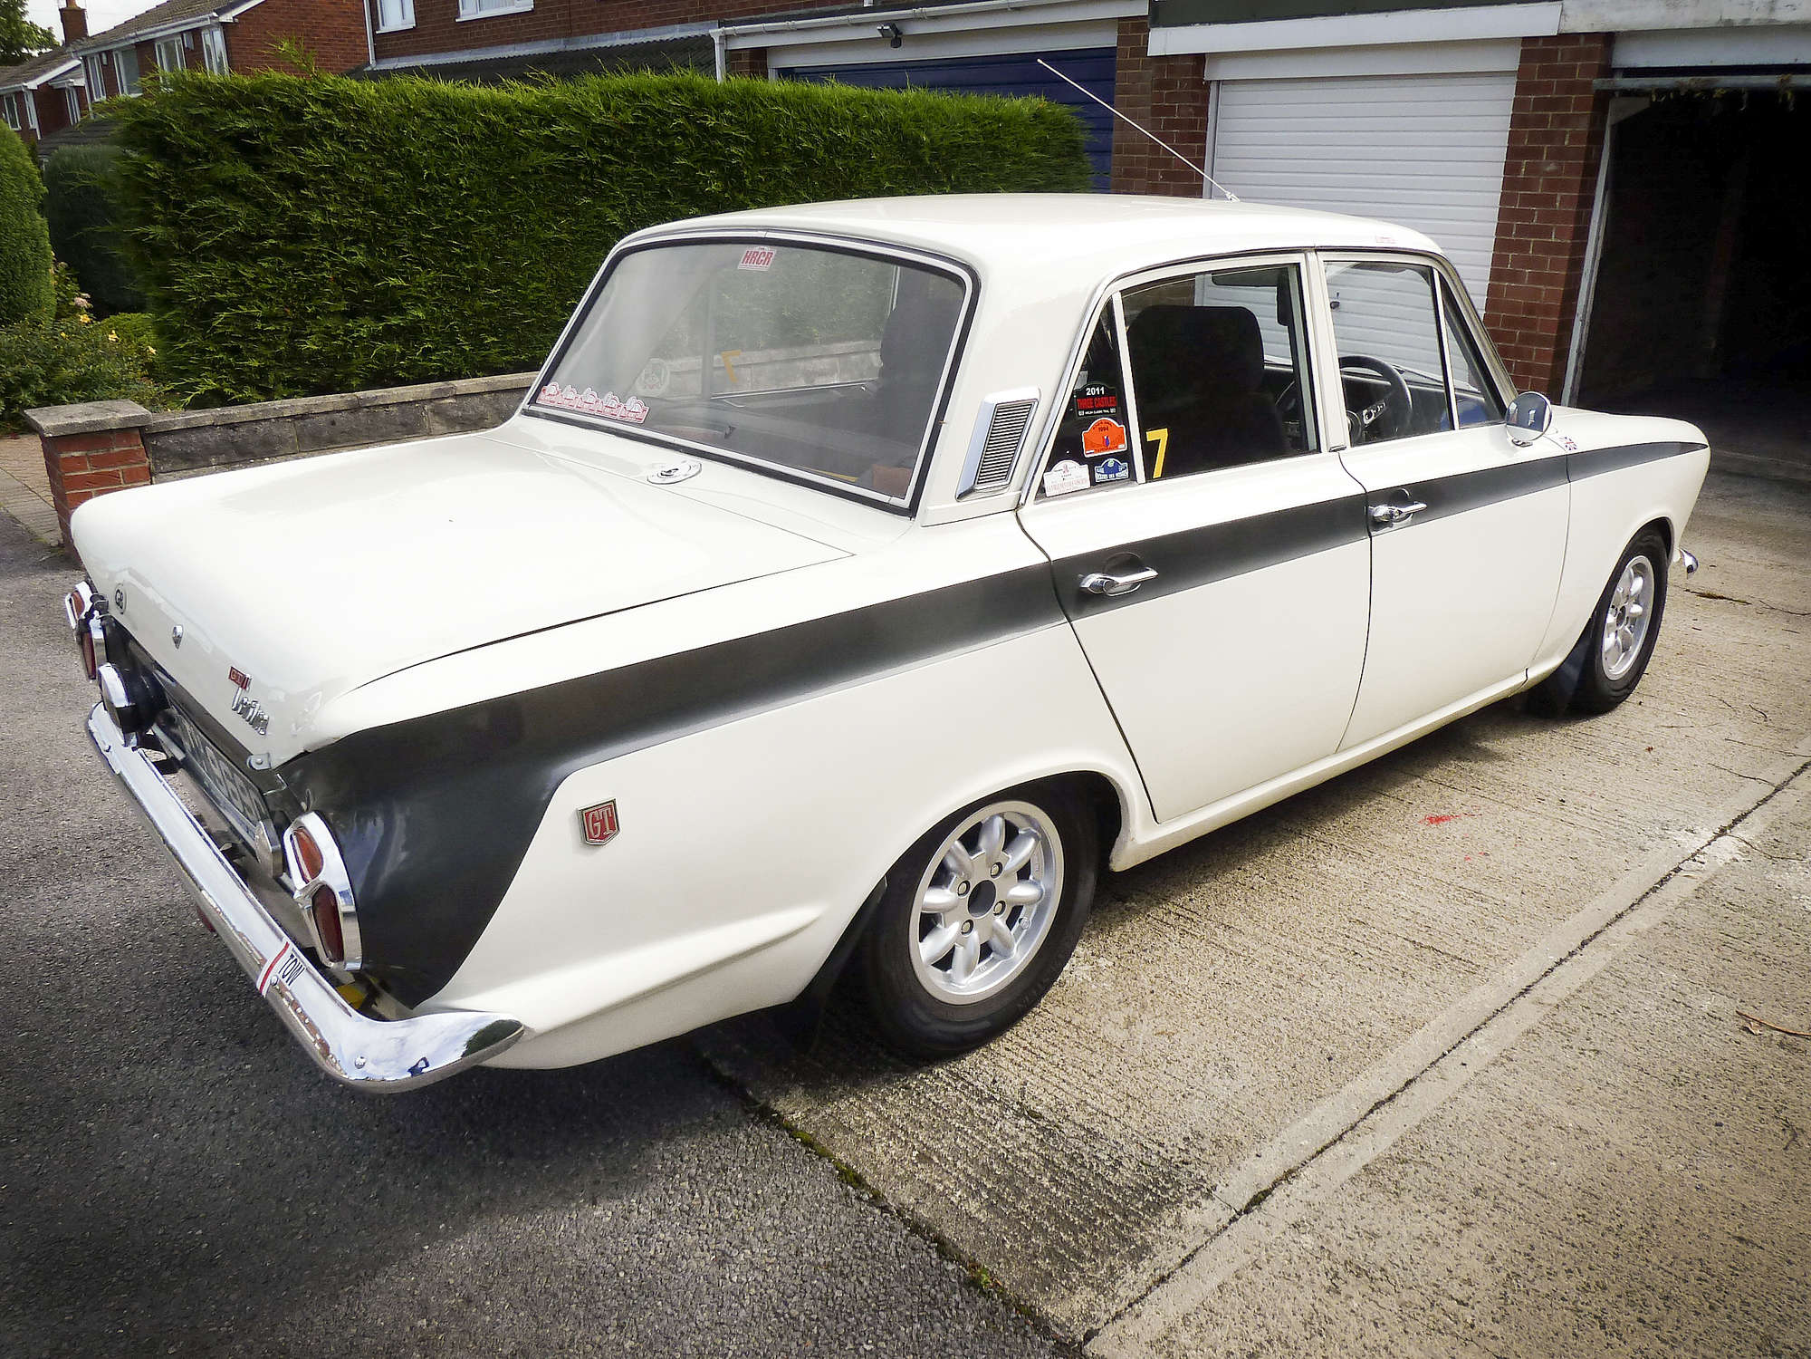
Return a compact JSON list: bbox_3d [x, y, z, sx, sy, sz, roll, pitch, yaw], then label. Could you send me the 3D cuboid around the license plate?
[{"bbox_3d":[-1.065,0.149,2.026,0.020,0.116,0.525,-16,25,-38],"label":"license plate"}]

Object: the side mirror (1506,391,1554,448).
[{"bbox_3d":[1.361,-0.564,2.839,0.061,0.126,0.109,-13,23,-33],"label":"side mirror"}]

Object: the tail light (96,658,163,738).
[{"bbox_3d":[-1.252,0.025,2.137,0.085,0.120,0.120,-16,26,-39],"label":"tail light"}]

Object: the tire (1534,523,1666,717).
[{"bbox_3d":[2.004,-0.197,3.774,0.581,0.581,0.182,-17,25,-40],"label":"tire"}]

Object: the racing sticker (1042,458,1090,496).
[{"bbox_3d":[0.256,-0.320,2.062,0.103,0.051,0.003,-16,10,-38],"label":"racing sticker"}]

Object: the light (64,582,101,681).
[{"bbox_3d":[-1.538,-0.087,2.455,0.061,0.192,0.187,-16,25,-38],"label":"light"}]

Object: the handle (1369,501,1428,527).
[{"bbox_3d":[0.970,-0.325,2.576,0.197,0.036,0.049,-16,25,-38],"label":"handle"}]

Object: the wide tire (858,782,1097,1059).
[{"bbox_3d":[0.090,0.349,2.237,0.581,0.581,0.182,-16,25,-38],"label":"wide tire"}]

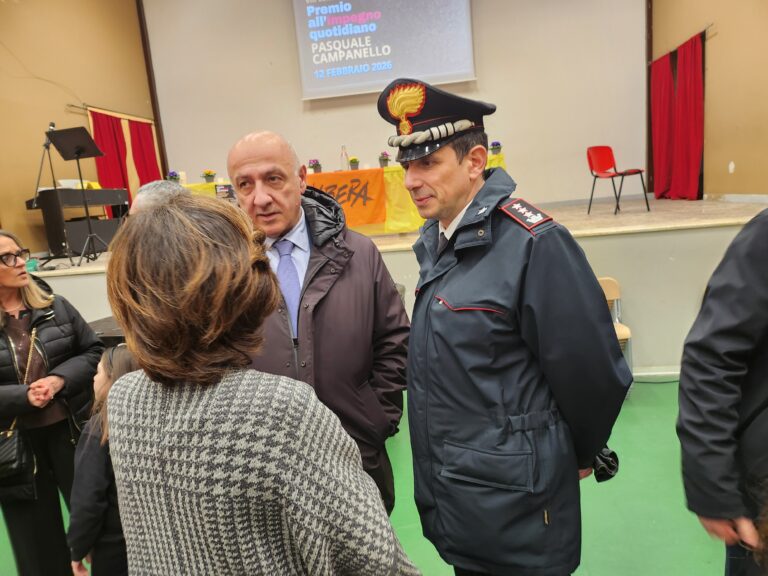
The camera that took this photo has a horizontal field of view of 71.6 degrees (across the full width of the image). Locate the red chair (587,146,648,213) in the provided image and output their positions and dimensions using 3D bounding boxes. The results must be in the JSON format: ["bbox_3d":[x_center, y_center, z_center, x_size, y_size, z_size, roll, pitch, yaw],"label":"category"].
[{"bbox_3d":[2.687,-1.257,6.142,0.500,0.780,0.520,-7,10,-12],"label":"red chair"}]

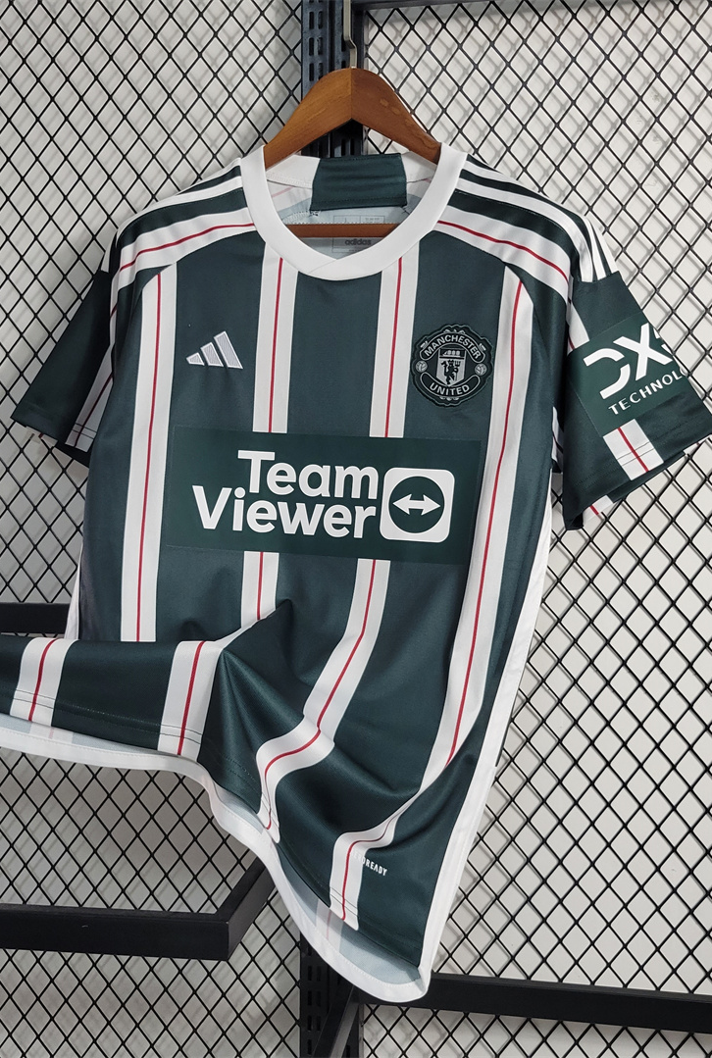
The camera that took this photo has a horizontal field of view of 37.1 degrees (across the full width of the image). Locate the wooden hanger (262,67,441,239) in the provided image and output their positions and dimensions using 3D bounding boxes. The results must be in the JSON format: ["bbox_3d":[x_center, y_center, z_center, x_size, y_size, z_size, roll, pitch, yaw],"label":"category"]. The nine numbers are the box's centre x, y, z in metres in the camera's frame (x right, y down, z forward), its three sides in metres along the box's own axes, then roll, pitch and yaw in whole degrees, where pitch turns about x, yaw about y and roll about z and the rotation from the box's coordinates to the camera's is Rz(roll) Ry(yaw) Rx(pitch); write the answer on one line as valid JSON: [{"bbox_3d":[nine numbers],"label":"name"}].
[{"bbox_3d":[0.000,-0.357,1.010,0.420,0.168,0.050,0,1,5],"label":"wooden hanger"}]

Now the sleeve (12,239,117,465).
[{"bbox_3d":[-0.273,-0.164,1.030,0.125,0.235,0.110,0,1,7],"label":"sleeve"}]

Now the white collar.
[{"bbox_3d":[-0.003,-0.292,0.990,0.213,0.138,0.120,0,1,9],"label":"white collar"}]

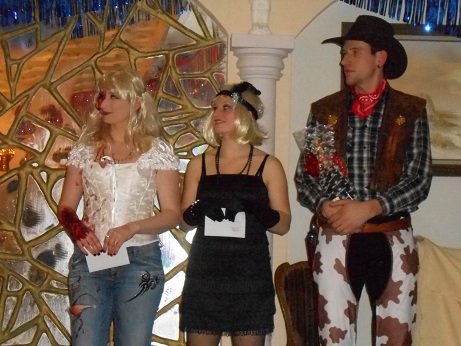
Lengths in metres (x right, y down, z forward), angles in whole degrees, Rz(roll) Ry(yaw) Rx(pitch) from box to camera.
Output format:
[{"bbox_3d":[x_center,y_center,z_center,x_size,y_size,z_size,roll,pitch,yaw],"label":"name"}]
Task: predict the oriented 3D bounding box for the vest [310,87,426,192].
[{"bbox_3d":[0.542,-0.128,3.770,0.450,0.440,0.270,1,0,14],"label":"vest"}]

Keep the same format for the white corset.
[{"bbox_3d":[-0.432,0.078,3.840,0.440,0.430,0.260,1,0,7],"label":"white corset"}]

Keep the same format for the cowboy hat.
[{"bbox_3d":[0.535,-0.493,3.770,0.360,0.180,0.310,21,-11,-30],"label":"cowboy hat"}]

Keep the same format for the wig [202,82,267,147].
[{"bbox_3d":[0.016,-0.234,3.840,0.250,0.255,0.235,1,0,-42],"label":"wig"}]

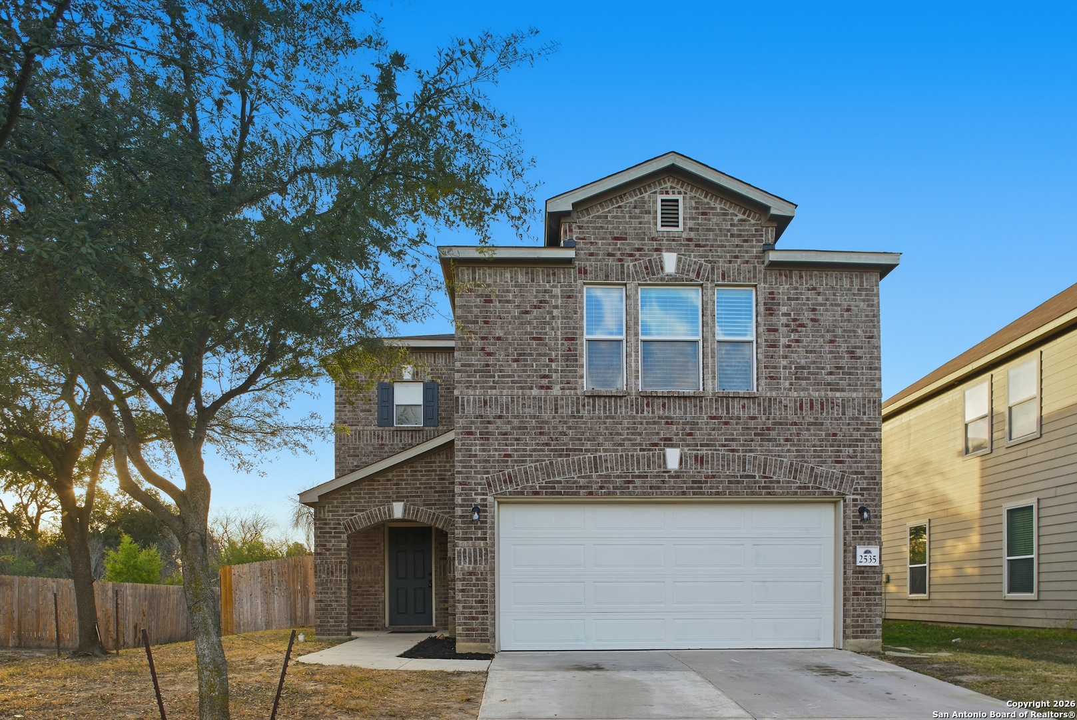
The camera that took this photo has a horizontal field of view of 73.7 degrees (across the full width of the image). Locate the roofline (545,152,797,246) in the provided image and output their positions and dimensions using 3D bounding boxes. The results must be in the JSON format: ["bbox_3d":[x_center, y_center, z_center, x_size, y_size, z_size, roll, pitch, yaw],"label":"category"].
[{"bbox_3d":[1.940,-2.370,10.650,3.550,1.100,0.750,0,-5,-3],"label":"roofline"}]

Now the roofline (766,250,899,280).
[{"bbox_3d":[4.347,-1.426,10.680,1.950,0.320,0.500,0,-5,-3],"label":"roofline"}]

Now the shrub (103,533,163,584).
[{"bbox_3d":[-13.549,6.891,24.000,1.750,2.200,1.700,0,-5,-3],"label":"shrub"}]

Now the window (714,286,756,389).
[{"bbox_3d":[2.915,-0.313,10.680,0.600,1.520,0.130,0,-5,-3],"label":"window"}]

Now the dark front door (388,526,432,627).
[{"bbox_3d":[-2.697,4.530,15.050,0.960,2.070,0.120,0,-5,-3],"label":"dark front door"}]

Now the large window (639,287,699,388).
[{"bbox_3d":[1.947,-0.317,10.620,0.920,1.520,0.130,0,-5,-3],"label":"large window"}]

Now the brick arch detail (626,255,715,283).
[{"bbox_3d":[1.961,-1.345,10.630,1.320,0.420,0.130,0,-5,-3],"label":"brick arch detail"}]

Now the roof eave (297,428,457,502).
[{"bbox_3d":[-3.017,2.001,13.450,2.850,1.350,0.500,0,-5,-3],"label":"roof eave"}]

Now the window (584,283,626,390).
[{"bbox_3d":[0.973,-0.322,10.580,0.600,1.520,0.130,0,-5,-3],"label":"window"}]

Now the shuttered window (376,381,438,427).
[{"bbox_3d":[-2.796,0.941,15.300,1.310,0.970,0.120,0,-5,-3],"label":"shuttered window"}]

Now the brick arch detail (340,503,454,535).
[{"bbox_3d":[-2.686,3.014,13.650,2.150,0.620,0.220,0,-5,-3],"label":"brick arch detail"}]

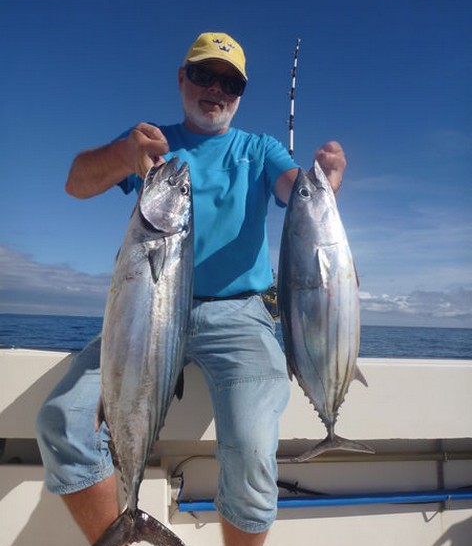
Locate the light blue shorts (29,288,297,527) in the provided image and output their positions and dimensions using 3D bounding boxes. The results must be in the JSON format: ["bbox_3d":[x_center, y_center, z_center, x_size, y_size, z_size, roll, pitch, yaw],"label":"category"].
[{"bbox_3d":[-0.155,0.292,1.280,0.580,0.530,0.440,1,-6,7],"label":"light blue shorts"}]

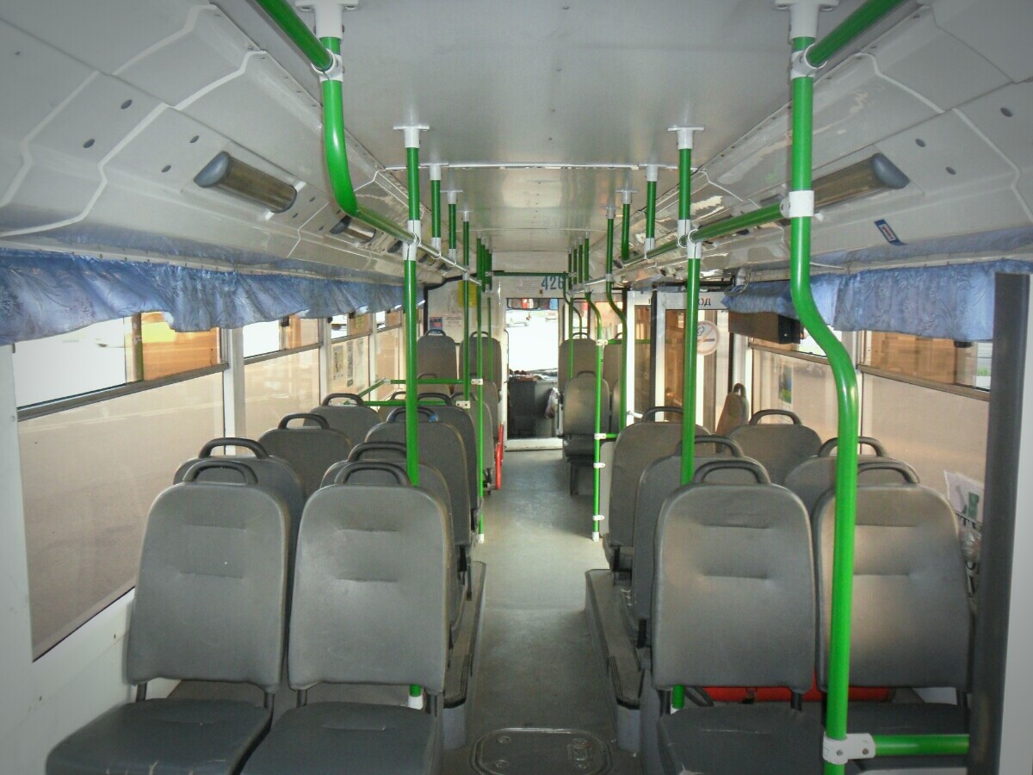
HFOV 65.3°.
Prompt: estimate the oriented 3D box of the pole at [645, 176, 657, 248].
[{"bbox_3d":[0.481,-0.624,2.887,0.042,0.261,0.042,0,6,0],"label":"pole"}]

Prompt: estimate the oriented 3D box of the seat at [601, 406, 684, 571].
[{"bbox_3d":[0.583,0.441,3.473,0.440,0.790,0.540,0,6,0],"label":"seat"}]

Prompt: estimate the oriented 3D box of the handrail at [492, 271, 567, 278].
[{"bbox_3d":[0.131,-1.093,7.796,0.750,0.037,0.037,0,6,0],"label":"handrail"}]

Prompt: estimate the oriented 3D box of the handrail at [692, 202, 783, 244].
[{"bbox_3d":[0.478,-0.363,1.829,0.038,0.038,0.880,0,6,0],"label":"handrail"}]

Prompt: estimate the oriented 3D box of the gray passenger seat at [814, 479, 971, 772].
[{"bbox_3d":[1.038,0.620,2.061,0.440,0.790,0.540,0,6,0],"label":"gray passenger seat"}]

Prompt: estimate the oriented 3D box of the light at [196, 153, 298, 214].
[{"bbox_3d":[-0.728,-0.548,2.239,0.112,0.055,0.600,-40,5,4],"label":"light"}]

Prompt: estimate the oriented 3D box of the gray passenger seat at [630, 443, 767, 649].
[{"bbox_3d":[0.601,0.598,2.808,0.440,0.920,0.560,0,6,0],"label":"gray passenger seat"}]

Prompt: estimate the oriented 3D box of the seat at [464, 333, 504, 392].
[{"bbox_3d":[-0.361,-0.197,8.469,0.440,0.790,0.540,0,6,0],"label":"seat"}]

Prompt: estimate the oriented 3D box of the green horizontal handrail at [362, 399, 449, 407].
[{"bbox_3d":[-0.654,0.087,4.639,0.590,0.040,0.040,0,6,0],"label":"green horizontal handrail"}]

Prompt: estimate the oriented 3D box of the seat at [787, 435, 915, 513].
[{"bbox_3d":[1.046,0.521,2.785,0.440,0.790,0.540,0,6,0],"label":"seat"}]

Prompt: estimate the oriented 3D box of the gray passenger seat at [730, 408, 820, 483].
[{"bbox_3d":[1.044,0.516,3.560,0.440,0.920,0.560,0,6,0],"label":"gray passenger seat"}]

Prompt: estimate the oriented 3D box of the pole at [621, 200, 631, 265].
[{"bbox_3d":[0.477,-0.683,3.545,0.042,0.291,0.042,0,6,0],"label":"pole"}]

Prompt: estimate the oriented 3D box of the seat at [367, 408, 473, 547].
[{"bbox_3d":[-0.412,0.449,3.510,0.440,0.790,0.540,0,6,0],"label":"seat"}]

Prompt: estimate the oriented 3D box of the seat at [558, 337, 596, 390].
[{"bbox_3d":[0.629,-0.166,8.265,0.440,0.790,0.540,0,6,0],"label":"seat"}]

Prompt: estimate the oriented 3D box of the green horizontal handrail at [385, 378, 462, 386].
[{"bbox_3d":[-0.620,-0.041,5.826,0.650,0.036,0.036,0,6,0],"label":"green horizontal handrail"}]

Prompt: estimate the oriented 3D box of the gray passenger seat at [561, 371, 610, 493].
[{"bbox_3d":[0.644,0.417,7.446,0.440,1.100,0.560,0,6,0],"label":"gray passenger seat"}]

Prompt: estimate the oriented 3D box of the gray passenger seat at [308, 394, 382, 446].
[{"bbox_3d":[-0.833,0.442,4.161,0.440,0.920,0.560,0,6,0],"label":"gray passenger seat"}]

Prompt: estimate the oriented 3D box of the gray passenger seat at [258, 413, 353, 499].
[{"bbox_3d":[-0.840,0.471,3.474,0.440,0.790,0.540,0,6,0],"label":"gray passenger seat"}]

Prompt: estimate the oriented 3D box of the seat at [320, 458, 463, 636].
[{"bbox_3d":[-0.405,0.598,2.766,0.440,0.920,0.560,0,6,0],"label":"seat"}]

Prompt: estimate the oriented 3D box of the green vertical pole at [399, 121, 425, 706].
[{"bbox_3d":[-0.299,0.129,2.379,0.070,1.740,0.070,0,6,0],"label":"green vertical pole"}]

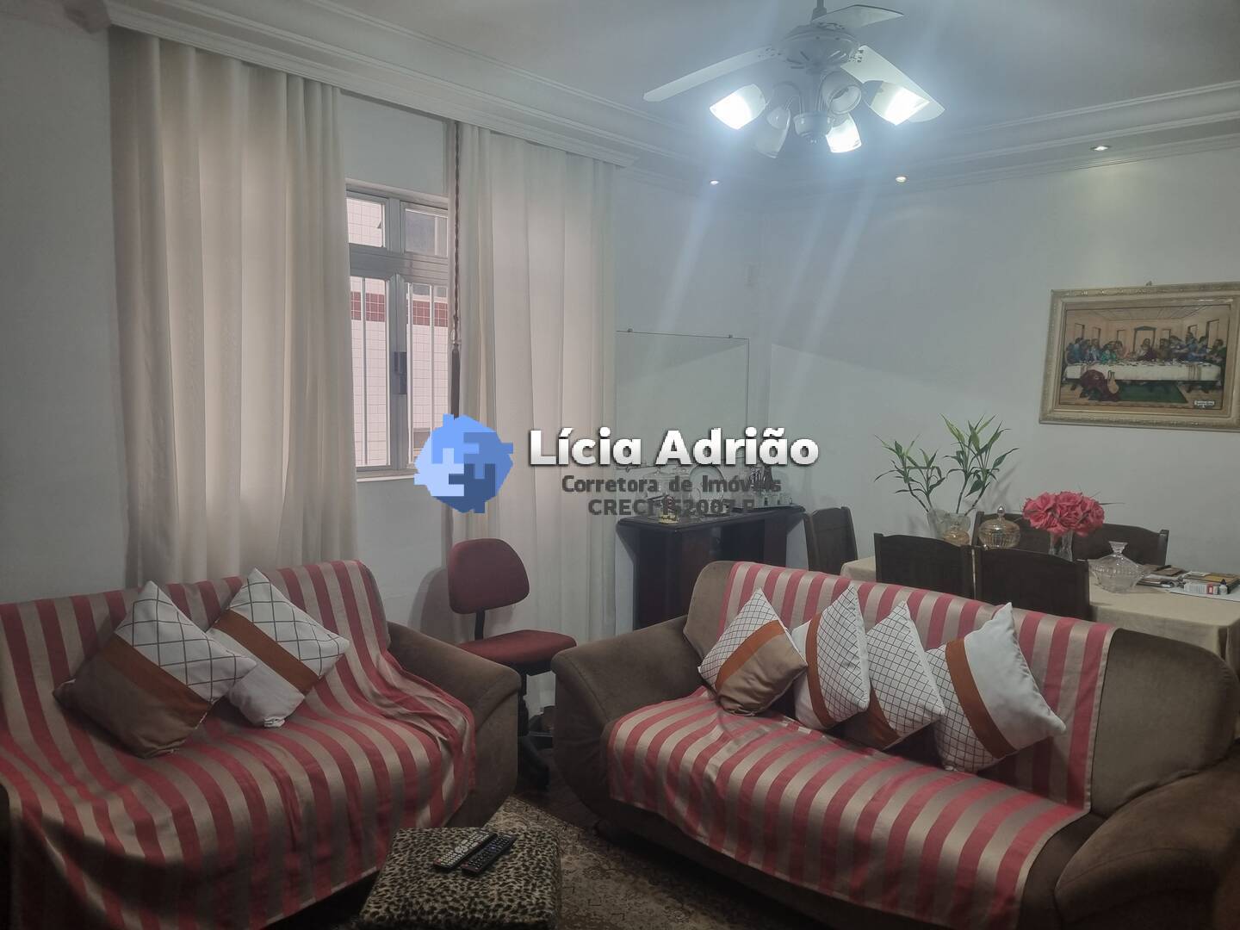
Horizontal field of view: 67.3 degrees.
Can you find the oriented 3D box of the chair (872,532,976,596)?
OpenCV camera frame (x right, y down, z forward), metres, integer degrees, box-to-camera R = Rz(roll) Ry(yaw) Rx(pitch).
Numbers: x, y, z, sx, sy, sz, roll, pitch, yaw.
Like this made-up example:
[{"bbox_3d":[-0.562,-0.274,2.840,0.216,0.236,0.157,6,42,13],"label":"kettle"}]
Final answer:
[{"bbox_3d":[1.304,0.739,3.799,0.390,0.940,0.450,5,6,40],"label":"chair"}]

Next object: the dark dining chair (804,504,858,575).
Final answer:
[{"bbox_3d":[1.122,0.693,4.324,0.450,0.940,0.390,5,6,40],"label":"dark dining chair"}]

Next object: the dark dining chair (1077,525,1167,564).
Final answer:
[{"bbox_3d":[2.012,0.737,3.901,0.390,0.940,0.450,5,6,40],"label":"dark dining chair"}]

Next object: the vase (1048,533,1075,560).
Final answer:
[{"bbox_3d":[1.790,0.350,3.763,0.110,0.210,0.110,3,5,26],"label":"vase"}]

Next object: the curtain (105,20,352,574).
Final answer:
[{"bbox_3d":[-1.257,-0.067,3.168,0.140,2.550,0.819,5,6,40],"label":"curtain"}]

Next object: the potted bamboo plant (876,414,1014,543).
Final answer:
[{"bbox_3d":[1.473,0.106,4.118,0.620,0.630,0.450,2,5,20],"label":"potted bamboo plant"}]

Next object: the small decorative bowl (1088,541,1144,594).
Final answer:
[{"bbox_3d":[1.873,0.382,3.512,0.210,0.190,0.210,3,6,28],"label":"small decorative bowl"}]

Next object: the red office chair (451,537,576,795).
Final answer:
[{"bbox_3d":[-0.394,0.765,3.744,0.580,0.870,0.540,5,6,40],"label":"red office chair"}]

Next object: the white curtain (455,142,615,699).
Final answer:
[{"bbox_3d":[-0.343,-0.090,3.972,0.120,2.487,0.892,6,7,43],"label":"white curtain"}]

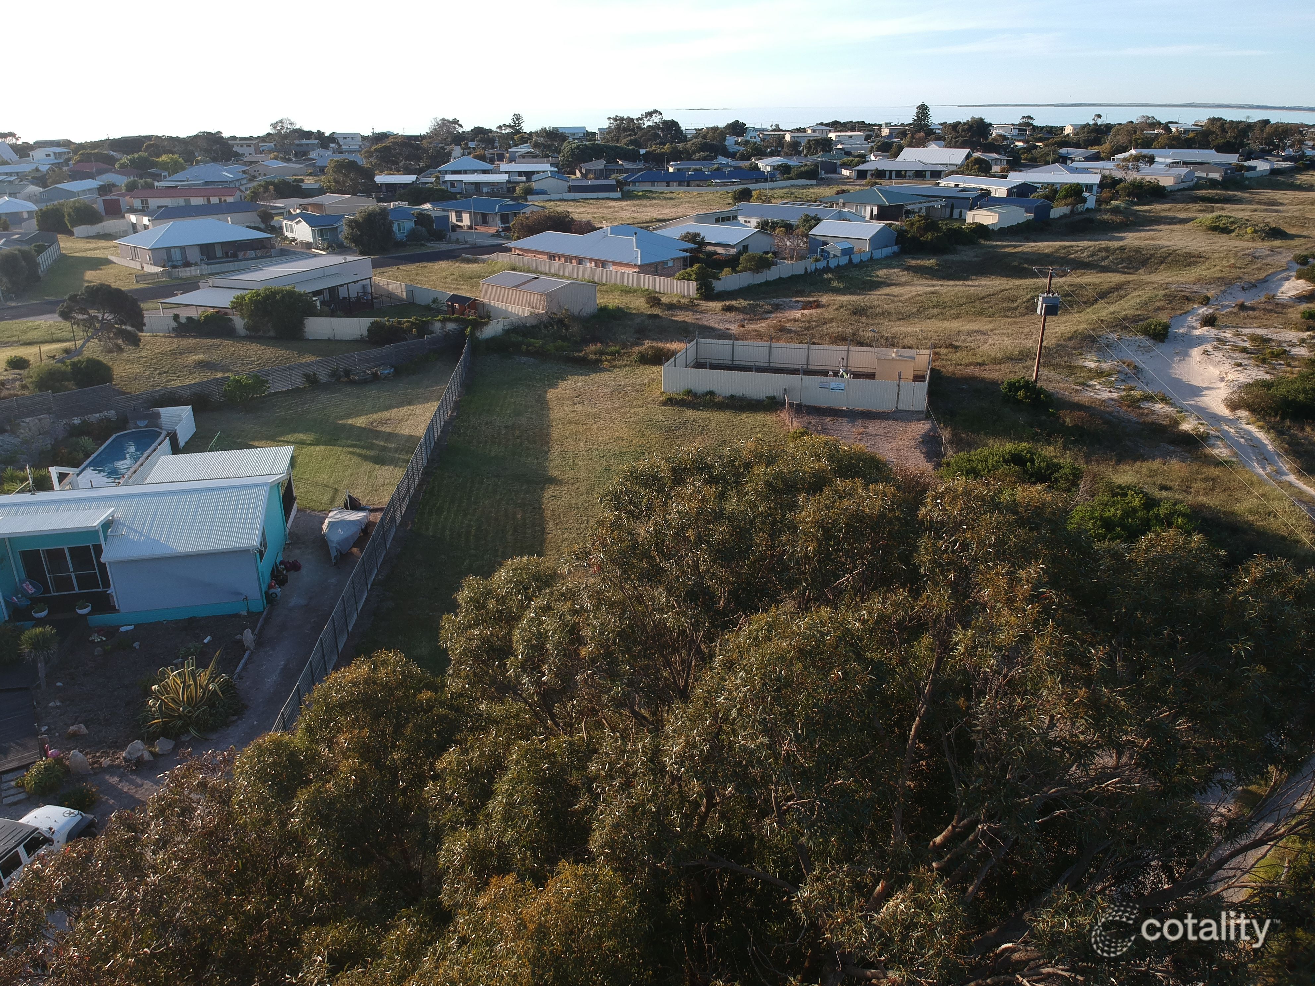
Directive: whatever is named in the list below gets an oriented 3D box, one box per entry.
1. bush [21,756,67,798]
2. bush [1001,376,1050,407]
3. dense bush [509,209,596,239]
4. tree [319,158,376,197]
[{"bbox_3d":[-18.083,8.237,27.930,1.140,0.873,1.026,-17,27,-35],"label":"bush"},{"bbox_3d":[24.712,-7.021,63.703,3.299,1.672,2.804,8,24,20],"label":"bush"},{"bbox_3d":[-16.647,-42.769,151.157,13.807,4.537,8.284,-3,22,-5],"label":"dense bush"},{"bbox_3d":[-74.236,-75.721,228.155,12.384,9.129,11.146,-7,23,-16],"label":"tree"}]

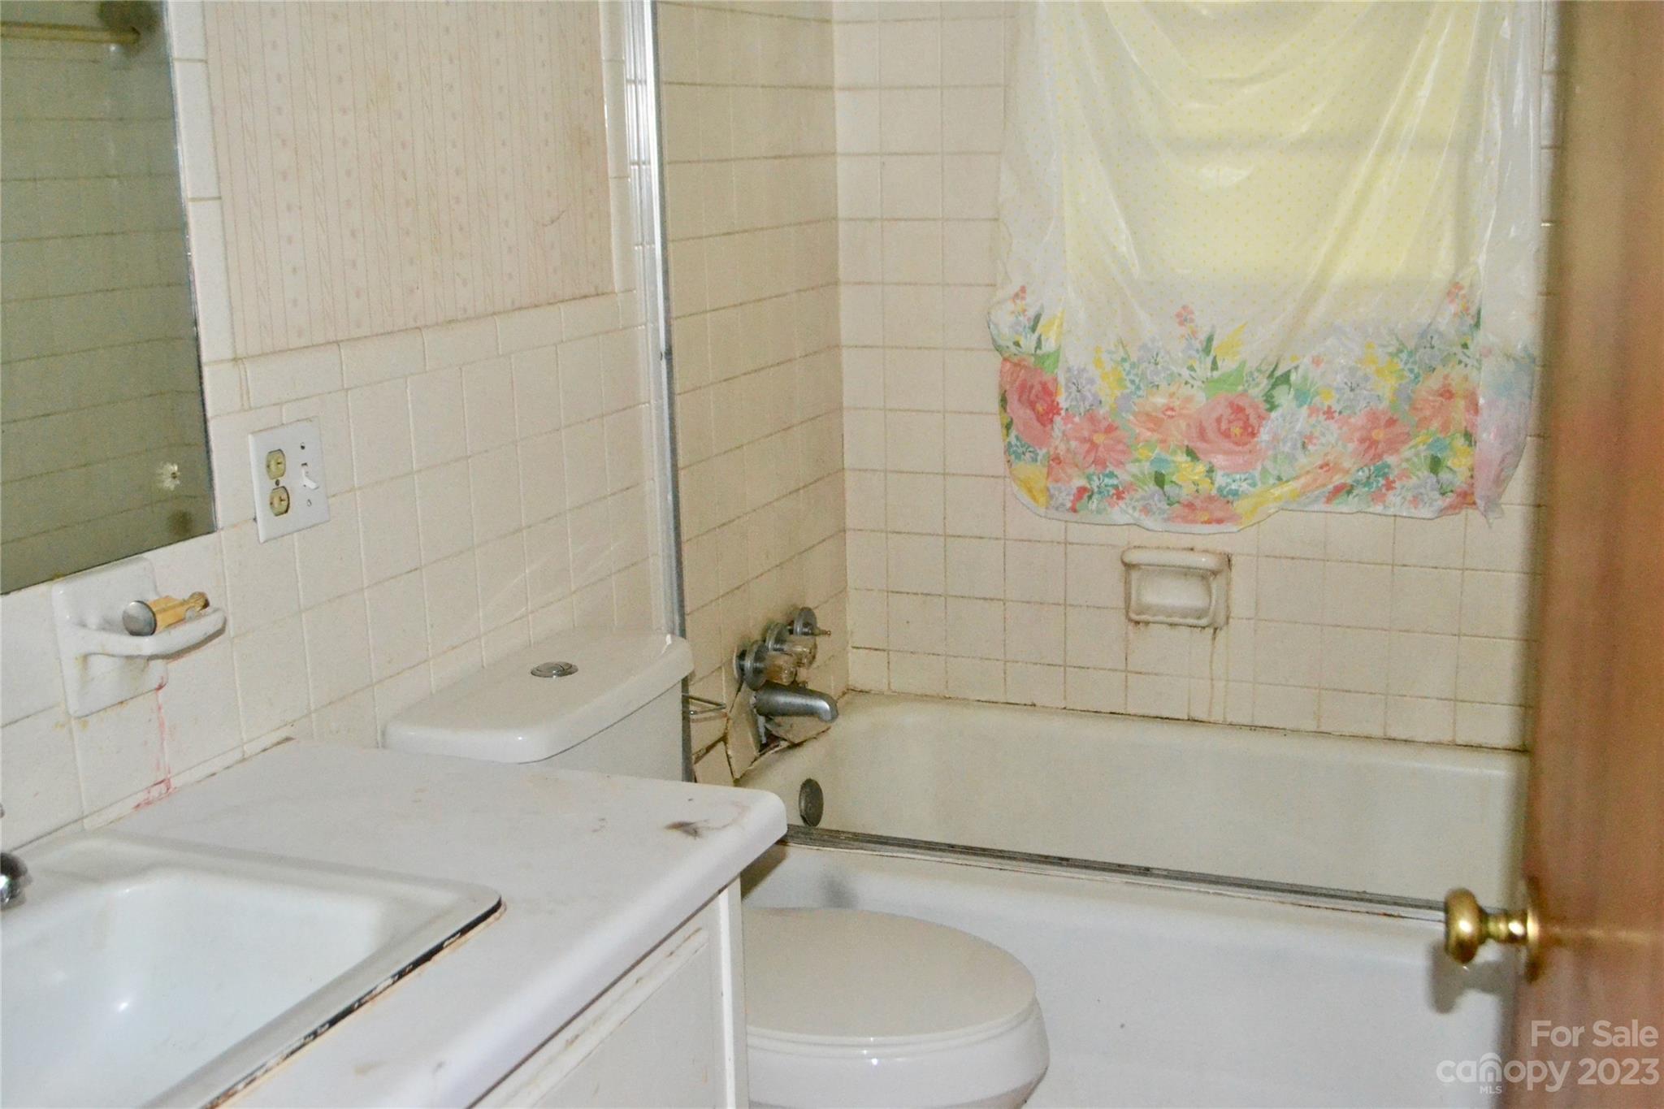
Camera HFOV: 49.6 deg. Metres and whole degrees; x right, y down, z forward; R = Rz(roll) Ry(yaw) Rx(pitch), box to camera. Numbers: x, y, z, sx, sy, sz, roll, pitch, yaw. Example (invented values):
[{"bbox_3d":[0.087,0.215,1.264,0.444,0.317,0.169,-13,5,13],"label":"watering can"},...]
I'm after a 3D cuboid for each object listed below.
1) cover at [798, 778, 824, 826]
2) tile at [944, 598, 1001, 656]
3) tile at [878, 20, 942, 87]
[{"bbox_3d":[-0.038,0.411,2.981,0.015,0.079,0.079,4,14,22],"label":"cover"},{"bbox_3d":[0.256,0.130,3.220,0.108,0.108,0.008,4,14,22],"label":"tile"},{"bbox_3d":[0.134,-0.841,3.039,0.108,0.108,0.008,4,14,22],"label":"tile"}]

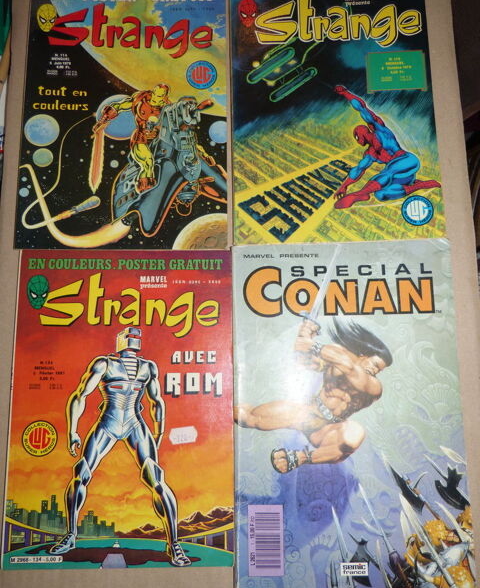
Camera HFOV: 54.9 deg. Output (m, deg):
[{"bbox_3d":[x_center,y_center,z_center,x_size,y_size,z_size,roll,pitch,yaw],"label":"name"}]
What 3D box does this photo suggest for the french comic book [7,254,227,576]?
[{"bbox_3d":[-0.095,0.088,0.378,0.180,0.006,0.253,0,82,0],"label":"french comic book"}]

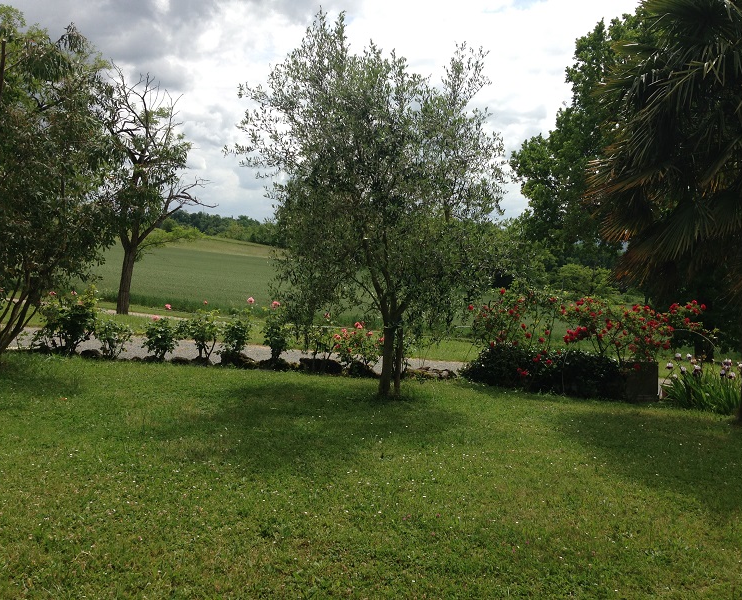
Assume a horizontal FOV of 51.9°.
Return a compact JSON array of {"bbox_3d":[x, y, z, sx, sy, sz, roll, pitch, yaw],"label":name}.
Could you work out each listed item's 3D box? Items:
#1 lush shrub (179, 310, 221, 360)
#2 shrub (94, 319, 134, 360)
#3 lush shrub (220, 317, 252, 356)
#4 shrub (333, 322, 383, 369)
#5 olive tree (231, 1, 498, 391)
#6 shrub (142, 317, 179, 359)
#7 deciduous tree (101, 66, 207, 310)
[{"bbox_3d":[-2.637,0.533,11.800,0.636,0.783,0.620,-1,3,-13],"label":"lush shrub"},{"bbox_3d":[-4.034,0.599,12.000,0.569,0.595,0.550,-1,4,-19],"label":"shrub"},{"bbox_3d":[-2.096,0.566,11.800,0.489,0.604,0.500,-1,3,-10],"label":"lush shrub"},{"bbox_3d":[-0.181,0.661,11.000,0.723,0.647,0.650,0,3,-1],"label":"shrub"},{"bbox_3d":[-0.013,-1.066,9.200,3.229,4.473,3.000,0,3,0],"label":"olive tree"},{"bbox_3d":[-3.283,0.578,11.900,0.573,0.621,0.550,-1,3,-15],"label":"shrub"},{"bbox_3d":[-6.062,-2.948,21.500,2.848,6.720,3.000,-1,3,-16],"label":"deciduous tree"}]

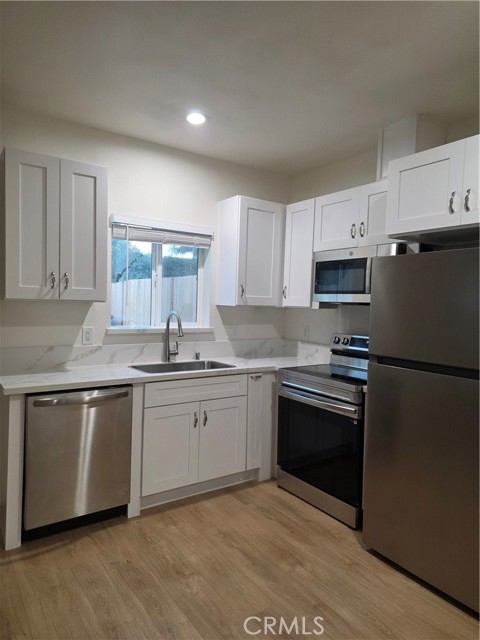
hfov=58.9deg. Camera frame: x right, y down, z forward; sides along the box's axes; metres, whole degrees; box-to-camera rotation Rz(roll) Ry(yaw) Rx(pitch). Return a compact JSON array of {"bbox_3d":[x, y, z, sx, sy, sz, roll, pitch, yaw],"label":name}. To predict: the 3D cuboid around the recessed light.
[{"bbox_3d":[-0.299,-1.387,2.940,0.135,0.025,0.135,2,2,0],"label":"recessed light"}]

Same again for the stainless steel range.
[{"bbox_3d":[0.773,0.732,3.153,0.717,1.193,0.765,0,3,-35],"label":"stainless steel range"}]

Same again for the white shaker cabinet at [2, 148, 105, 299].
[{"bbox_3d":[-1.251,-0.579,2.857,0.611,0.897,0.326,0,3,-35],"label":"white shaker cabinet"}]

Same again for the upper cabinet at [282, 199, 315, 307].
[{"bbox_3d":[0.642,-0.563,3.759,0.327,0.897,0.364,0,3,-35],"label":"upper cabinet"}]

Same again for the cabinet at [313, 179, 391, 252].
[{"bbox_3d":[1.010,-0.756,3.229,0.327,0.452,0.909,0,3,-35],"label":"cabinet"}]

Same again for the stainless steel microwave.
[{"bbox_3d":[0.965,-0.321,3.233,0.396,0.416,0.763,0,3,-35],"label":"stainless steel microwave"}]

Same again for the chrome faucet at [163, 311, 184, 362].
[{"bbox_3d":[-0.507,0.150,3.375,0.121,0.409,0.258,0,3,-35],"label":"chrome faucet"}]

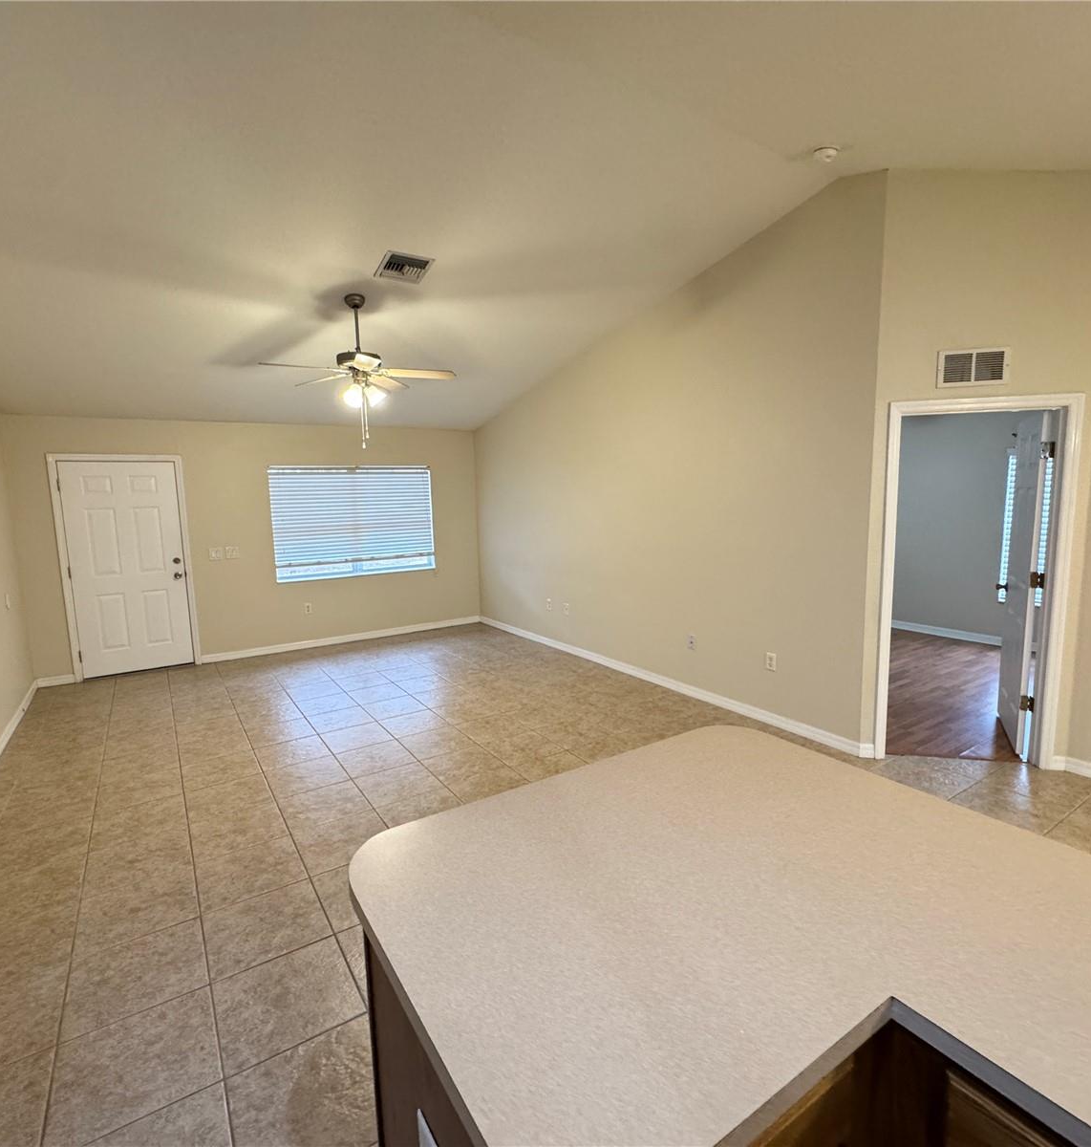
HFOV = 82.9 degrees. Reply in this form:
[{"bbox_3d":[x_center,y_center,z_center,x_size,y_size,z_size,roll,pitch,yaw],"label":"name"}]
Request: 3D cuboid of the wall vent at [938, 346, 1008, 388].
[{"bbox_3d":[2.365,-1.135,3.427,0.345,0.197,0.016,0,8,12],"label":"wall vent"}]

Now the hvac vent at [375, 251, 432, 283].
[{"bbox_3d":[-0.901,-1.942,3.954,0.300,0.020,0.305,-6,-3,-32],"label":"hvac vent"}]

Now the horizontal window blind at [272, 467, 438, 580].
[{"bbox_3d":[-2.153,-0.598,7.093,1.830,1.230,0.060,-6,9,-32],"label":"horizontal window blind"}]

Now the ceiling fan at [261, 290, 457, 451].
[{"bbox_3d":[-1.293,-1.394,4.315,1.290,1.010,1.290,-6,9,-32],"label":"ceiling fan"}]

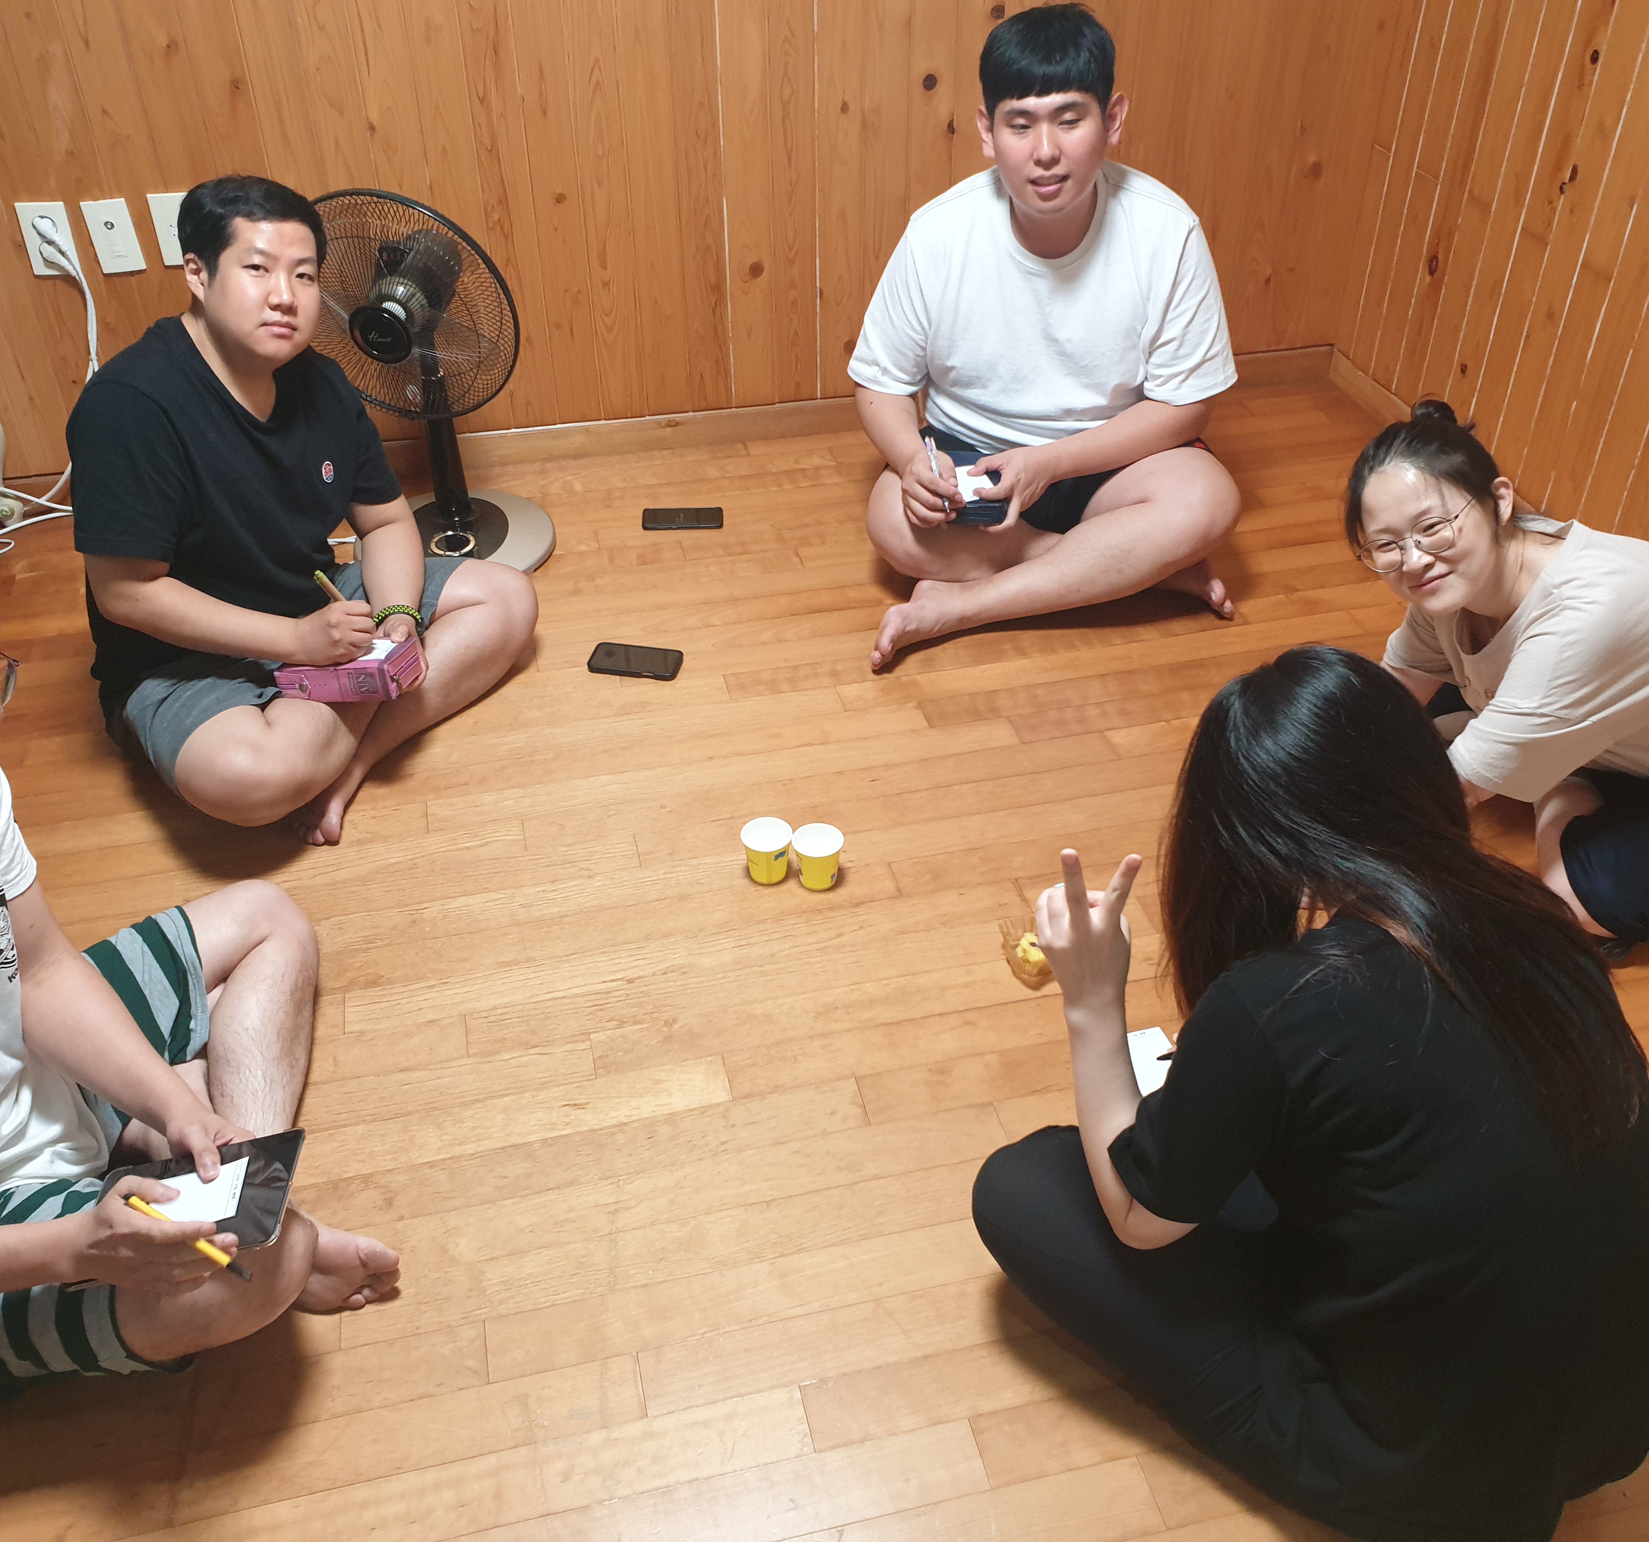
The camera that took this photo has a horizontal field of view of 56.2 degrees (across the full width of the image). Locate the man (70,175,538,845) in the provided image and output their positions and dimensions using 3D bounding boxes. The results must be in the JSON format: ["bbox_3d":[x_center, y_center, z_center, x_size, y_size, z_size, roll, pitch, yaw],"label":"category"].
[{"bbox_3d":[-0.812,-0.449,2.249,0.640,0.855,0.690,28,45,32],"label":"man"}]

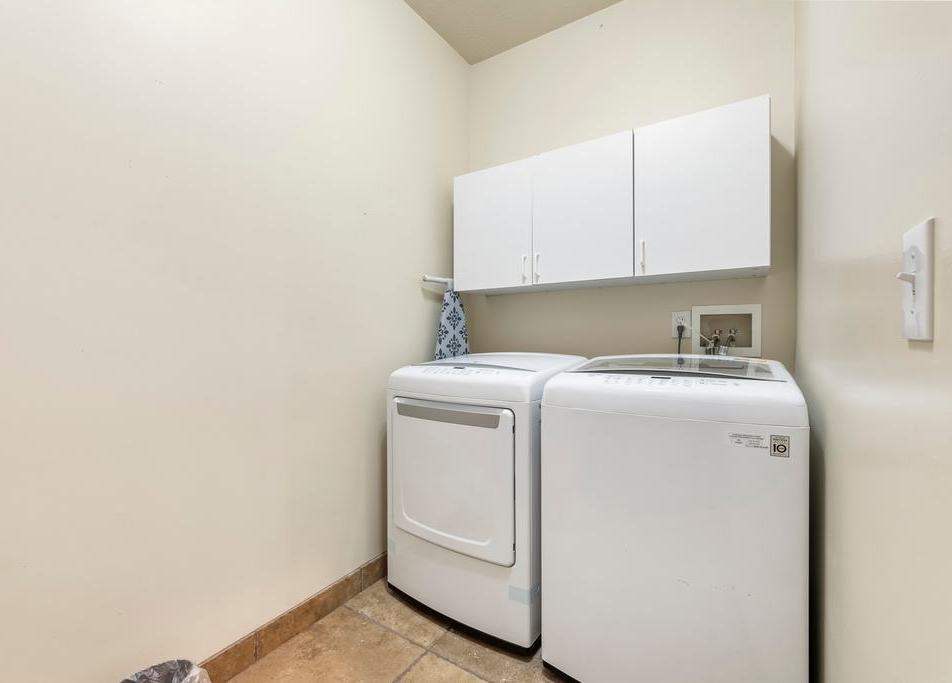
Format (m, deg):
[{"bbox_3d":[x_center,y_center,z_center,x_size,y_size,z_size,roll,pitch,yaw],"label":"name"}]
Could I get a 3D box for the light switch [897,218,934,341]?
[{"bbox_3d":[0.478,-0.063,0.440,0.020,0.121,0.077,0,0,34],"label":"light switch"}]

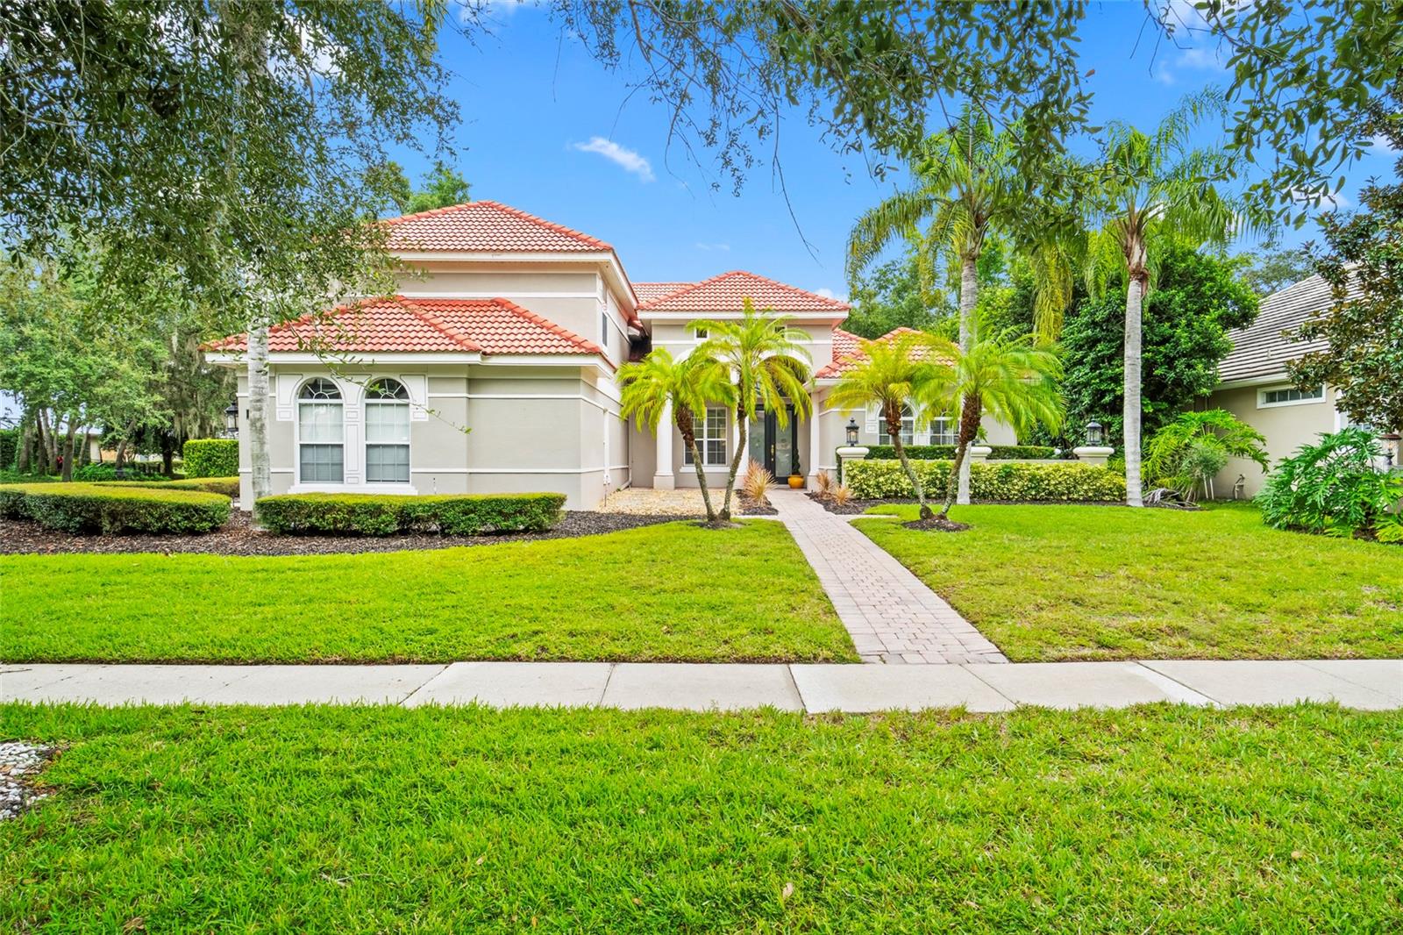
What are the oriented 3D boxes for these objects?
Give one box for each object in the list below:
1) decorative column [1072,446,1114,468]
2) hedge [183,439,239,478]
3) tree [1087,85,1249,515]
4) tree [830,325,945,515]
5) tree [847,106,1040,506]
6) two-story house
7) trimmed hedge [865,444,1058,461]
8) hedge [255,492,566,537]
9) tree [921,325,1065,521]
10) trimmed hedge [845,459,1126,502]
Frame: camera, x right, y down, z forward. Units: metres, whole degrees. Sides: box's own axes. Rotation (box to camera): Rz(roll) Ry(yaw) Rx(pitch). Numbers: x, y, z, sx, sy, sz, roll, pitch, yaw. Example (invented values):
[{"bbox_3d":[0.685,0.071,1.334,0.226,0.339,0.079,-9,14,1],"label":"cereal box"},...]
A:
[{"bbox_3d":[9.370,0.160,17.600,0.660,1.300,0.660,0,1,0],"label":"decorative column"},{"bbox_3d":[-15.100,-0.080,23.000,2.200,1.600,1.500,0,1,0],"label":"hedge"},{"bbox_3d":[10.250,-3.680,16.300,3.800,9.100,3.900,0,1,0],"label":"tree"},{"bbox_3d":[3.600,-0.800,14.200,2.350,3.620,2.400,0,1,0],"label":"tree"},{"bbox_3d":[5.500,-3.680,16.800,4.400,9.050,4.200,0,1,0],"label":"tree"},{"bbox_3d":[-0.500,-3.690,22.600,19.600,8.900,15.200,0,1,0],"label":"two-story house"},{"bbox_3d":[6.300,0.080,18.600,5.100,1.300,0.850,0,1,0],"label":"trimmed hedge"},{"bbox_3d":[-5.000,0.790,12.950,5.200,0.670,1.200,0,1,0],"label":"hedge"},{"bbox_3d":[5.600,-0.840,14.200,2.750,3.700,2.700,0,1,0],"label":"tree"},{"bbox_3d":[6.550,0.320,17.150,6.400,1.020,0.850,0,1,0],"label":"trimmed hedge"}]

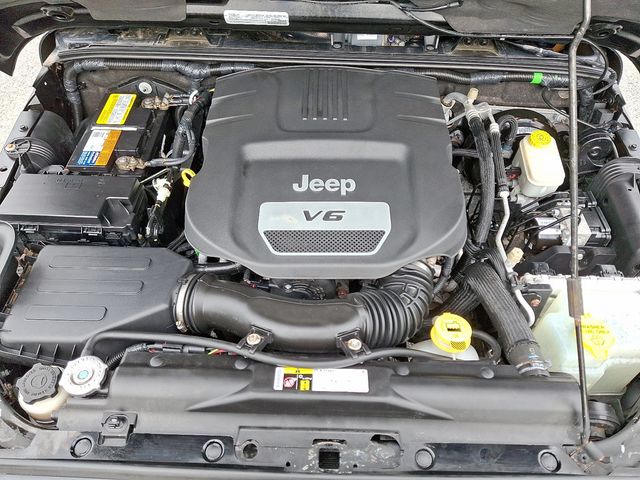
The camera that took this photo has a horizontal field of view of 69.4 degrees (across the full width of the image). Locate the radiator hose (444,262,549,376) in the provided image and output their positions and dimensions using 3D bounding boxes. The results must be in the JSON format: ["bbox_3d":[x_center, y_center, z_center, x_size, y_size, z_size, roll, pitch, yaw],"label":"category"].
[{"bbox_3d":[0.309,0.145,0.847,0.110,0.135,0.240,-6,51,-5],"label":"radiator hose"}]

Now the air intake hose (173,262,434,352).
[{"bbox_3d":[-0.026,0.111,0.861,0.460,0.120,0.165,1,50,0],"label":"air intake hose"}]

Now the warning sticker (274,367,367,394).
[{"bbox_3d":[0.001,0.215,0.714,0.151,0.002,0.038,1,50,0],"label":"warning sticker"}]

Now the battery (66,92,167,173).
[{"bbox_3d":[-0.504,-0.223,1.246,0.174,0.190,0.312,1,50,0],"label":"battery"}]

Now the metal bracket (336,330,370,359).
[{"bbox_3d":[0.057,0.179,0.788,0.050,0.022,0.046,1,50,0],"label":"metal bracket"}]

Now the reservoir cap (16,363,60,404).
[{"bbox_3d":[-0.436,0.229,0.726,0.067,0.023,0.067,0,51,-1],"label":"reservoir cap"}]

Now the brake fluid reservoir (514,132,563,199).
[{"bbox_3d":[0.515,-0.175,1.105,0.083,0.095,0.150,6,51,4],"label":"brake fluid reservoir"}]

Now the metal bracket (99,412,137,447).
[{"bbox_3d":[-0.301,0.283,0.689,0.052,0.022,0.046,1,50,0],"label":"metal bracket"}]

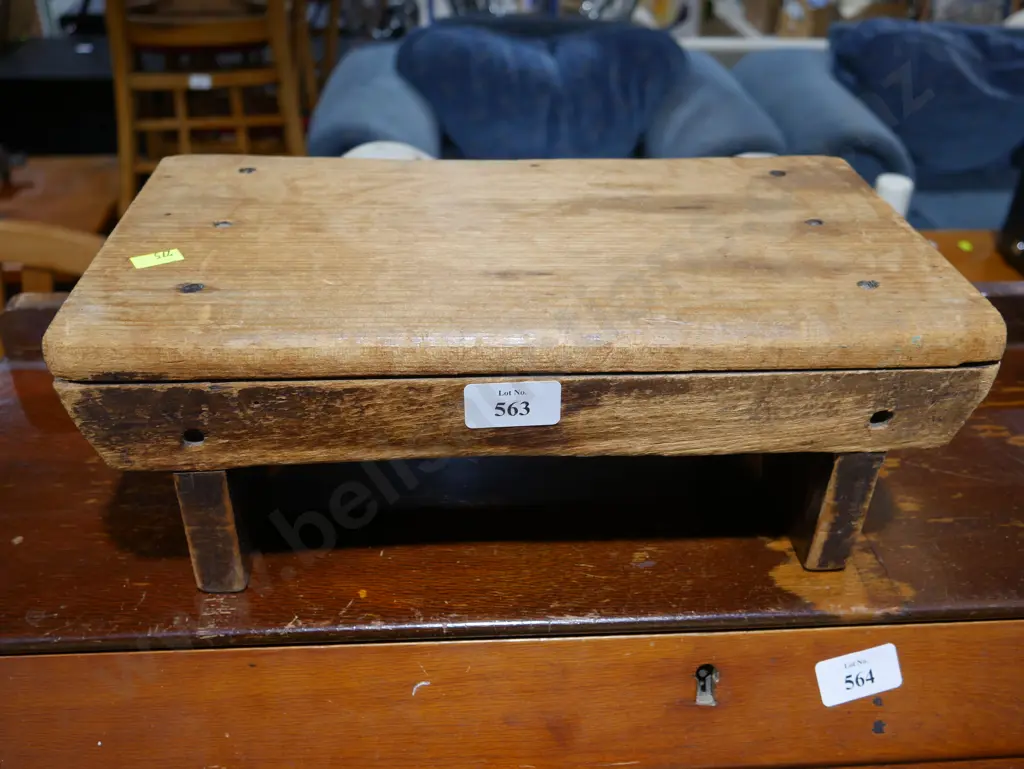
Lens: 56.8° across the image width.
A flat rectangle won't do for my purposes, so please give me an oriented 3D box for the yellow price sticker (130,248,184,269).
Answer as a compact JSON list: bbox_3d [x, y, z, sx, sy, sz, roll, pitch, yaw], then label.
[{"bbox_3d":[-0.154,-0.054,0.411,0.021,0.001,0.012,-18,39,-28],"label":"yellow price sticker"}]

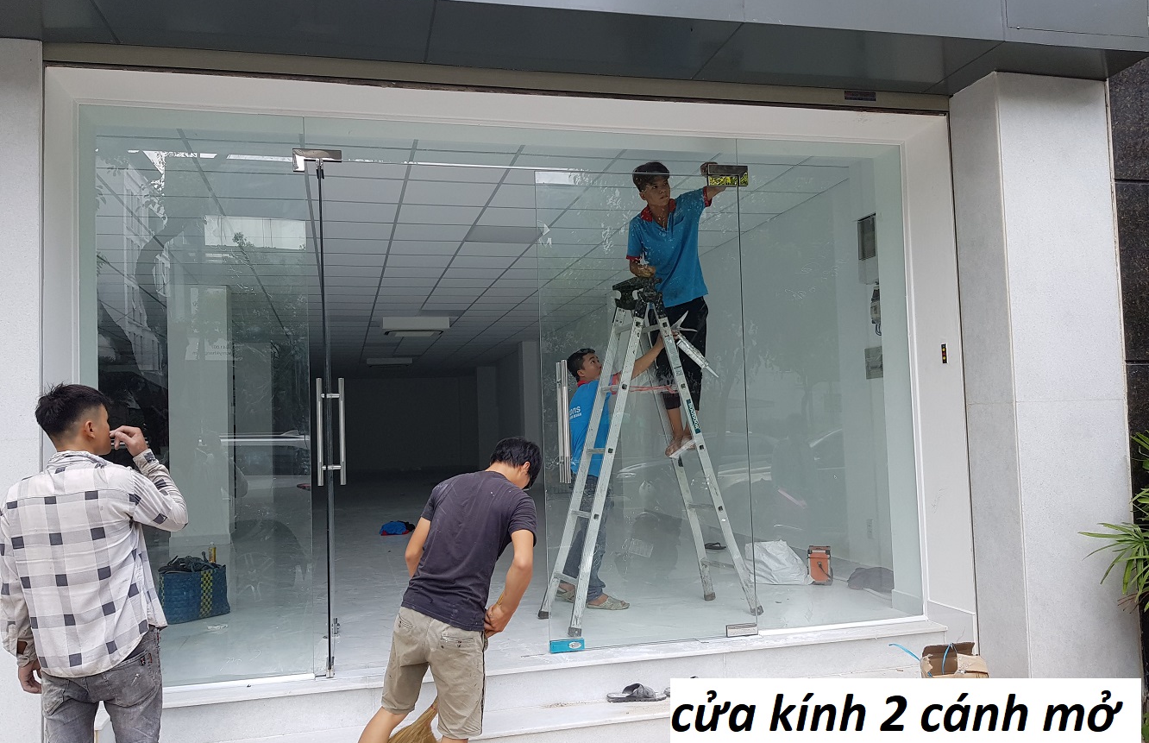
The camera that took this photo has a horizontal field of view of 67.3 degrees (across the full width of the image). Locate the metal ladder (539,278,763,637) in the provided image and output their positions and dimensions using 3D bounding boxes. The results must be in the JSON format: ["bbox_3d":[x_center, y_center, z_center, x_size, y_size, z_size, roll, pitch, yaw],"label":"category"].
[{"bbox_3d":[0.380,0.407,4.721,1.082,1.821,0.481,-1,-3,-21],"label":"metal ladder"}]

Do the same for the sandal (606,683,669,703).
[{"bbox_3d":[0.280,1.422,3.840,0.268,0.070,0.098,-2,-3,-2],"label":"sandal"}]

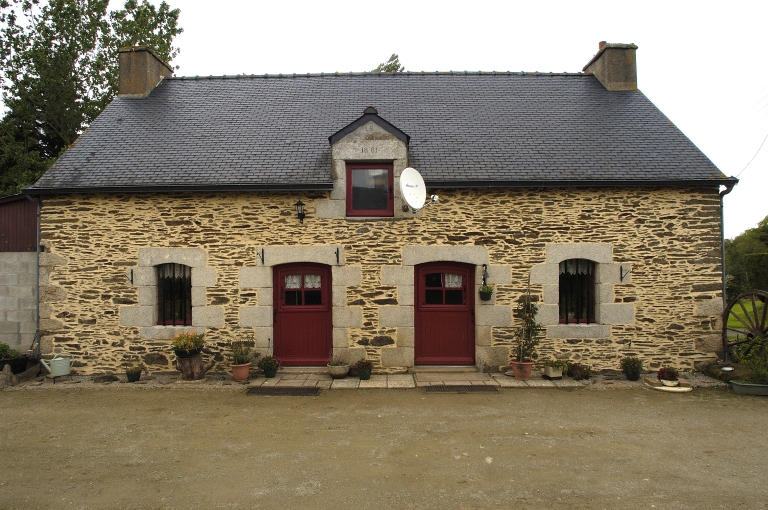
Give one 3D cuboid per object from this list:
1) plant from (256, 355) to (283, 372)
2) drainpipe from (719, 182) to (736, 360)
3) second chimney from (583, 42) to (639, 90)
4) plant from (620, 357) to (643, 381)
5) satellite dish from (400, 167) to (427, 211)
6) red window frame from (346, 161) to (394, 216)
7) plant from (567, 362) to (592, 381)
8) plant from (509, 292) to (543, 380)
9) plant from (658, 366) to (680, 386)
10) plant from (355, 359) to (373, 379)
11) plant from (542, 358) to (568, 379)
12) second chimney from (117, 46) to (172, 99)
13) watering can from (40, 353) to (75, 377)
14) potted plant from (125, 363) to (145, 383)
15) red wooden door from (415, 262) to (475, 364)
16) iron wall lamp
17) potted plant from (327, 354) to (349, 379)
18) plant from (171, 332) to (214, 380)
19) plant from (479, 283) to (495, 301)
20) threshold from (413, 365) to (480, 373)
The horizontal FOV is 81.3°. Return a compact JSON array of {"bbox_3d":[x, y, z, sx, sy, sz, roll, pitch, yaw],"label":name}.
[{"bbox_3d":[-2.014,1.909,7.870,0.440,0.320,0.400,0,0,0],"label":"plant"},{"bbox_3d":[6.142,0.295,8.000,0.300,3.180,0.250,0,0,0],"label":"drainpipe"},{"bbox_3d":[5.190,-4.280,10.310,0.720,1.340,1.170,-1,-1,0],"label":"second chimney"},{"bbox_3d":[3.939,1.806,7.120,0.340,0.370,0.330,-1,-1,2],"label":"plant"},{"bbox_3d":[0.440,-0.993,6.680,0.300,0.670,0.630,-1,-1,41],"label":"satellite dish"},{"bbox_3d":[-0.234,-1.138,7.771,0.830,0.950,0.120,-1,-1,2],"label":"red window frame"},{"bbox_3d":[3.395,2.023,7.770,0.440,0.320,0.380,0,0,0],"label":"plant"},{"bbox_3d":[2.457,1.415,7.770,0.580,1.530,0.460,0,0,0],"label":"plant"},{"bbox_3d":[4.130,1.767,6.480,0.310,0.280,0.310,-1,-1,0],"label":"plant"},{"bbox_3d":[-0.314,1.800,7.030,0.270,0.340,0.270,-1,-1,0],"label":"plant"},{"bbox_3d":[2.768,1.832,7.220,0.410,0.320,0.300,-1,-1,2],"label":"plant"},{"bbox_3d":[-5.837,-4.227,11.095,0.690,1.230,1.300,-1,-1,2],"label":"second chimney"},{"bbox_3d":[-5.090,1.708,6.980,0.470,0.370,0.190,0,-1,-18],"label":"watering can"},{"bbox_3d":[-4.171,1.964,7.480,0.330,0.330,0.300,-1,-1,2],"label":"potted plant"},{"bbox_3d":[1.007,0.994,7.450,1.015,1.720,0.080,-1,-1,0],"label":"red wooden door"},{"bbox_3d":[-1.333,-0.688,7.115,0.173,0.370,0.250,-1,-1,0],"label":"iron wall lamp"},{"bbox_3d":[-0.728,1.769,7.080,0.350,0.375,0.350,-1,-1,0],"label":"potted plant"},{"bbox_3d":[-3.330,1.765,7.780,0.740,0.830,0.580,0,0,0],"label":"plant"},{"bbox_3d":[1.634,0.586,7.130,0.220,0.285,0.210,-1,-1,0],"label":"plant"},{"bbox_3d":[1.138,2.076,8.120,1.150,0.085,0.270,0,0,0],"label":"threshold"}]

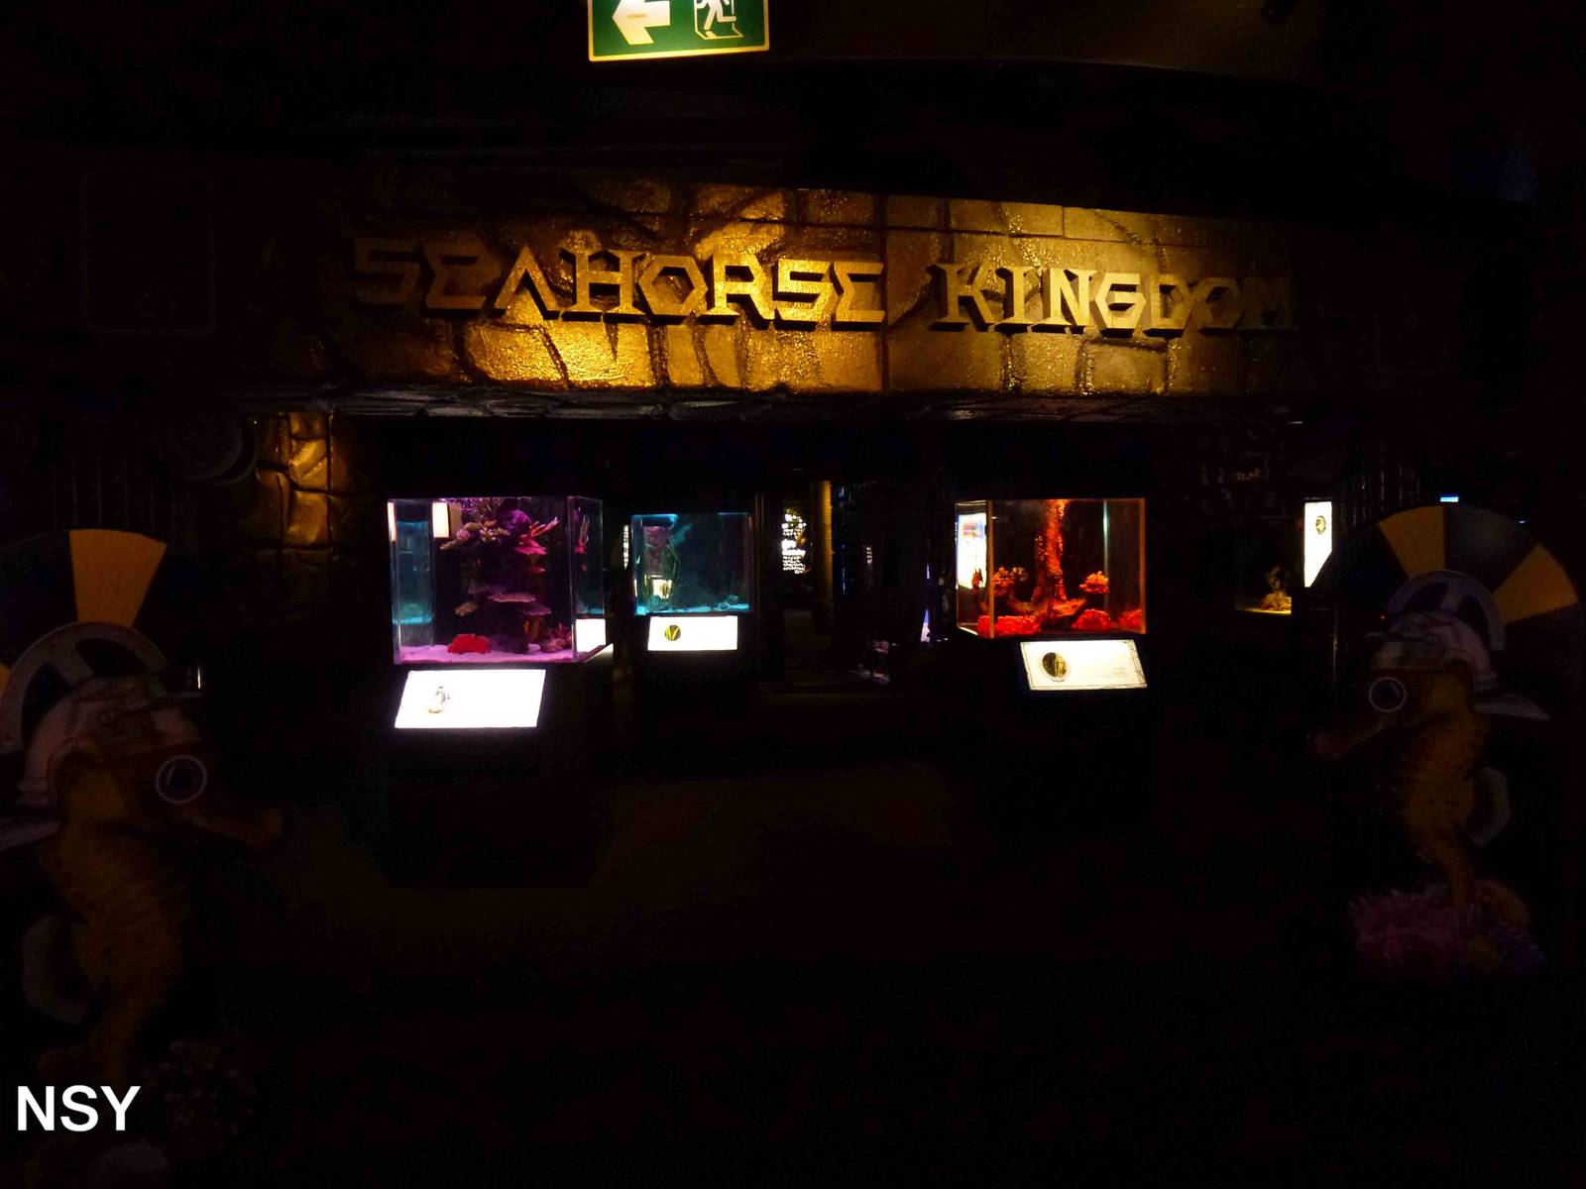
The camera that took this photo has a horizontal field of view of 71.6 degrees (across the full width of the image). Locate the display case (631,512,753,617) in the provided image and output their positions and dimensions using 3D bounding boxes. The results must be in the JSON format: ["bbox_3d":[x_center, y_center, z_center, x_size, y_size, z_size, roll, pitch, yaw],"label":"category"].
[{"bbox_3d":[-0.663,-0.210,7.618,0.778,0.670,0.649,-1,4,1],"label":"display case"}]

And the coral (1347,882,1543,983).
[{"bbox_3d":[2.190,1.099,3.695,0.567,0.278,0.227,-2,4,-10],"label":"coral"}]

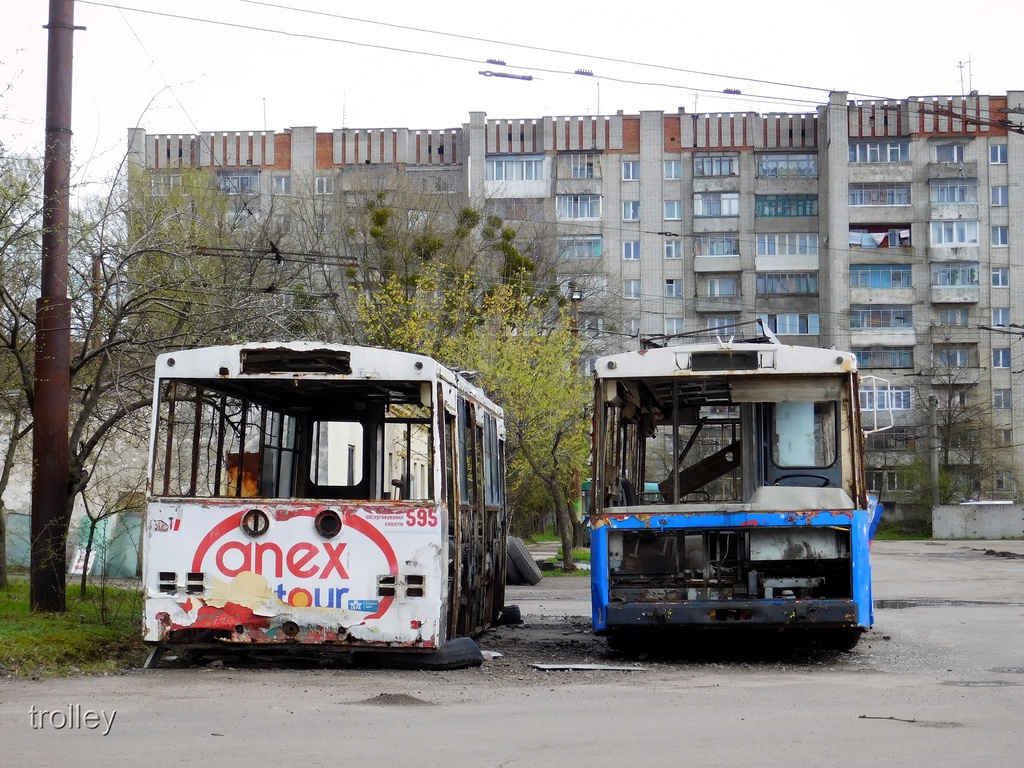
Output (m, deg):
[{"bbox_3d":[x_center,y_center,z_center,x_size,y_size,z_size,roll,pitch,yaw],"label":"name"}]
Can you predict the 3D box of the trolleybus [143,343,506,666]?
[{"bbox_3d":[-1.536,1.218,27.714,2.500,2.650,11.250,1,-3,2],"label":"trolleybus"}]

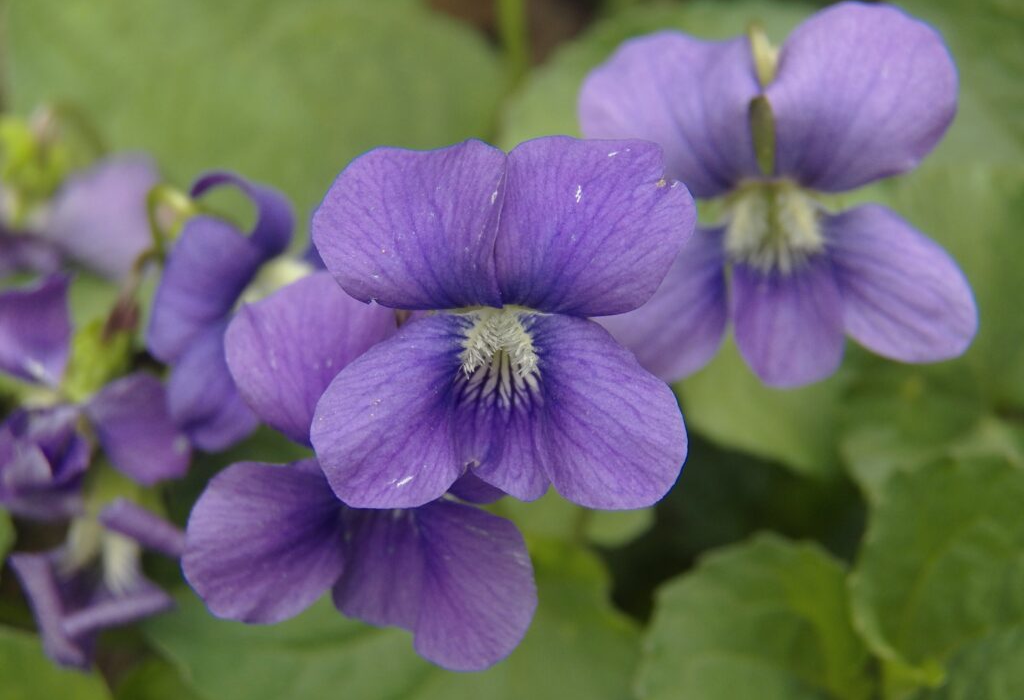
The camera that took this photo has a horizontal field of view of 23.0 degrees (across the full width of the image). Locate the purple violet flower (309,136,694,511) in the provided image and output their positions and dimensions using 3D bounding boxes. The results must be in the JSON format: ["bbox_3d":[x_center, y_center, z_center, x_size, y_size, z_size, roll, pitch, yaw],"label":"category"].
[{"bbox_3d":[-0.001,-0.002,0.194,0.029,0.029,0.014,0,7,0],"label":"purple violet flower"}]

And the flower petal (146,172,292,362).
[{"bbox_3d":[-0.025,-0.007,0.212,0.011,0.016,0.013,9,7,30],"label":"flower petal"}]

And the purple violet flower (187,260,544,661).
[{"bbox_3d":[-0.012,0.010,0.201,0.029,0.032,0.014,-3,7,-1],"label":"purple violet flower"}]

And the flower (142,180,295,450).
[{"bbox_3d":[-0.024,-0.003,0.212,0.015,0.024,0.024,8,6,19],"label":"flower"}]

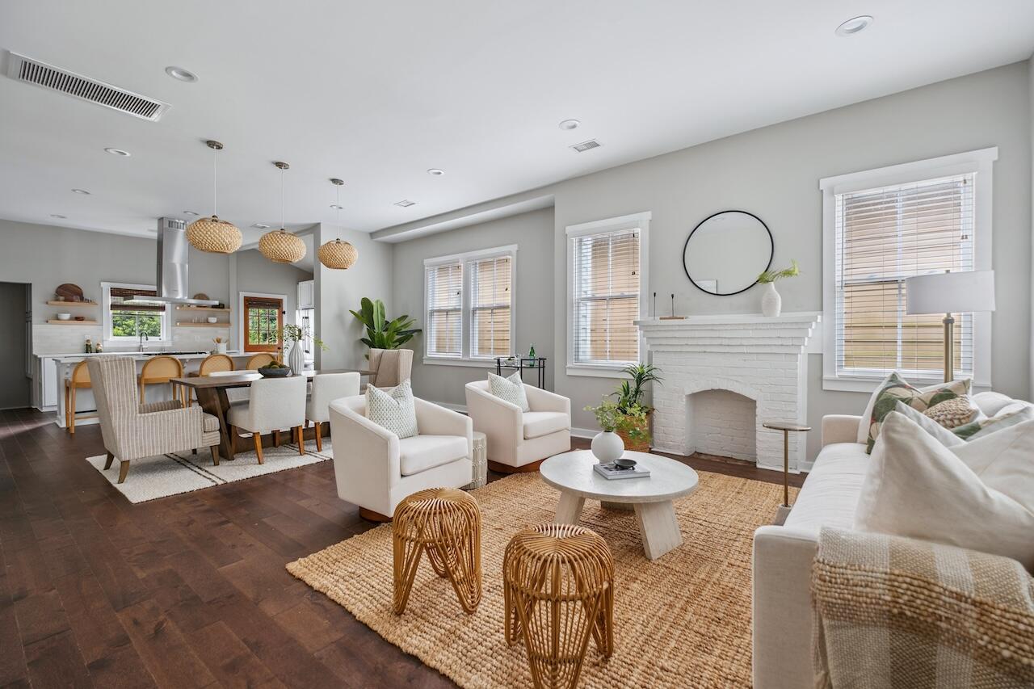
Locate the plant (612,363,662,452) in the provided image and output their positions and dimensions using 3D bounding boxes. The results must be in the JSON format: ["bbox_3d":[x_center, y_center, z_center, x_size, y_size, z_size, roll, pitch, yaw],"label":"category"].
[{"bbox_3d":[1.212,0.646,4.381,0.500,0.931,0.500,0,1,38],"label":"plant"}]

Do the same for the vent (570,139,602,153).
[{"bbox_3d":[0.692,-1.968,4.299,0.290,0.020,0.190,0,1,38],"label":"vent"}]

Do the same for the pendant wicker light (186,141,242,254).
[{"bbox_3d":[-2.978,-1.443,4.258,0.457,1.062,0.457,0,1,38],"label":"pendant wicker light"}]

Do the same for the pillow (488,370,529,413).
[{"bbox_3d":[-0.086,0.473,4.273,0.430,0.420,0.160,-1,-15,-46],"label":"pillow"}]

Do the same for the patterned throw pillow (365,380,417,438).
[{"bbox_3d":[-0.931,0.486,3.207,0.160,0.420,0.420,-20,-11,36],"label":"patterned throw pillow"}]

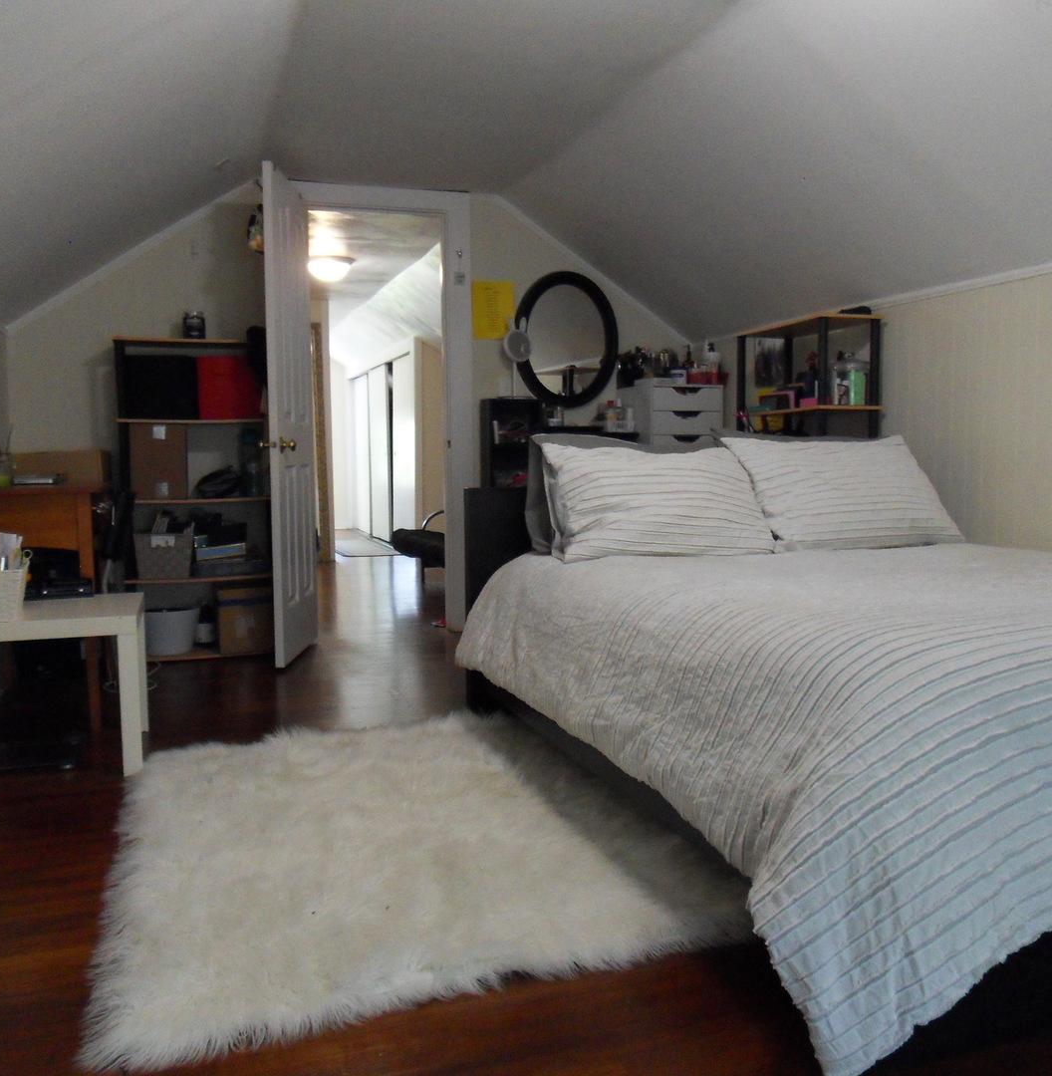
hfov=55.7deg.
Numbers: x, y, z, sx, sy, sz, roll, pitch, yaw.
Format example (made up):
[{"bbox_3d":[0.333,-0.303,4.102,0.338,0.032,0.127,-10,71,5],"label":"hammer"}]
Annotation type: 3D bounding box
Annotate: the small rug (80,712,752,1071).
[{"bbox_3d":[-0.331,0.663,2.364,1.200,0.050,1.530,-2,5,-19],"label":"small rug"}]

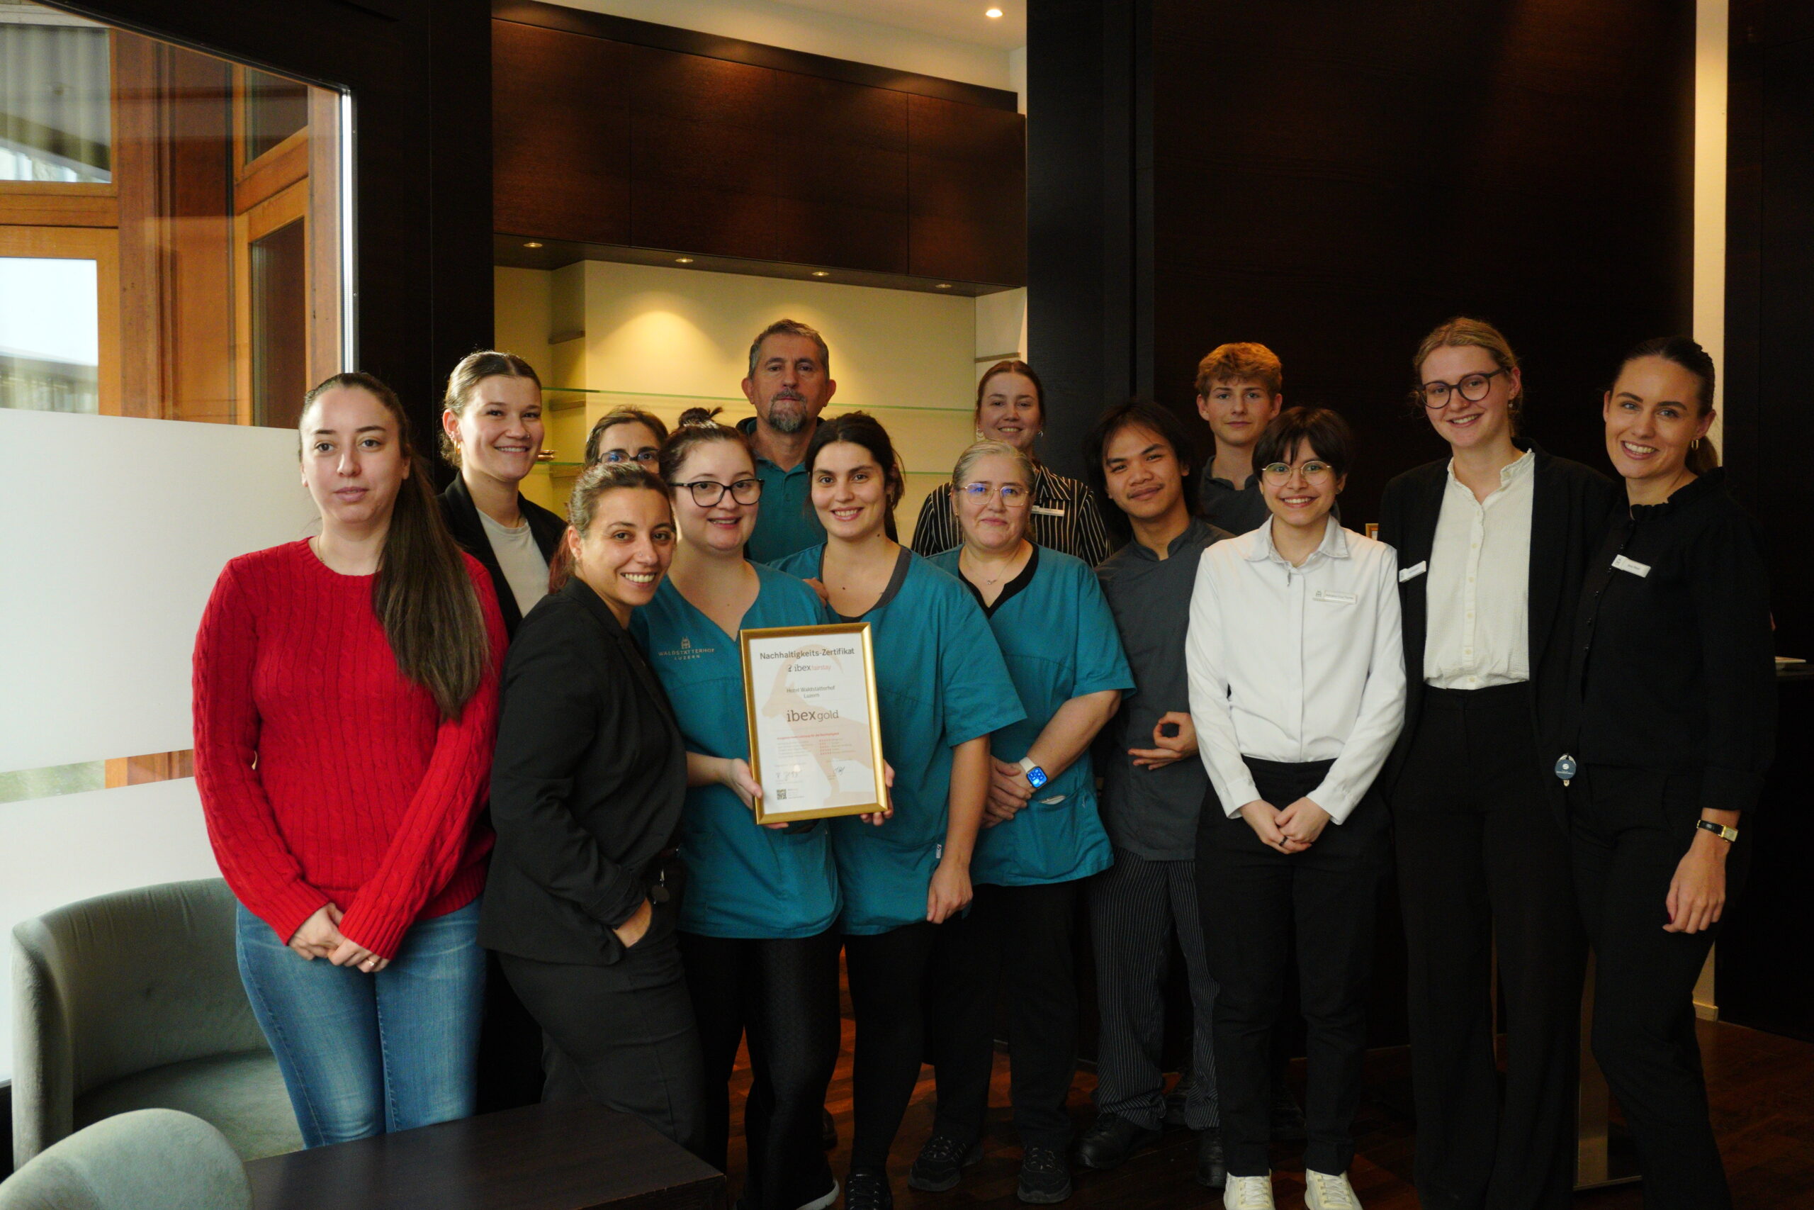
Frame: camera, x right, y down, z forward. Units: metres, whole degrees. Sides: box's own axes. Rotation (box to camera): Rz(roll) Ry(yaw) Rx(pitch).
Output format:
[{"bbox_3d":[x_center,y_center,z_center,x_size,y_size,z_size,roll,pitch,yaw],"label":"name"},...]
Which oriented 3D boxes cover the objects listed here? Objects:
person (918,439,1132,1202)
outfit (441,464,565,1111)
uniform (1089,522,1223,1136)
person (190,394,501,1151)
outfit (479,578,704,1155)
[{"bbox_3d":[0.195,0.432,3.550,0.540,1.540,0.340,0,2,6],"label":"person"},{"bbox_3d":[-0.692,0.476,2.920,0.440,1.387,0.280,-1,2,-19],"label":"outfit"},{"bbox_3d":[0.541,0.478,3.620,0.470,1.314,0.290,0,2,12],"label":"uniform"},{"bbox_3d":[-0.830,0.443,2.550,0.460,1.575,0.320,0,2,-12],"label":"person"},{"bbox_3d":[-0.487,0.568,2.680,0.340,1.217,0.420,1,2,41],"label":"outfit"}]

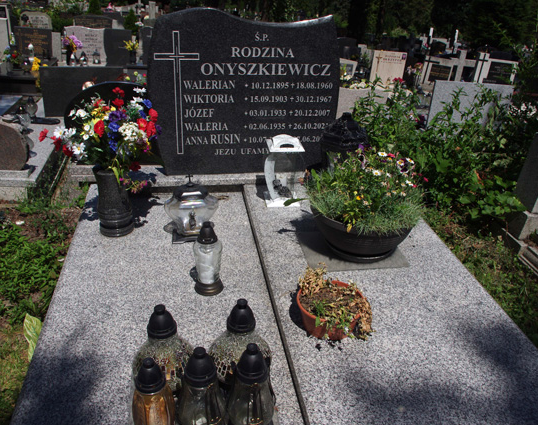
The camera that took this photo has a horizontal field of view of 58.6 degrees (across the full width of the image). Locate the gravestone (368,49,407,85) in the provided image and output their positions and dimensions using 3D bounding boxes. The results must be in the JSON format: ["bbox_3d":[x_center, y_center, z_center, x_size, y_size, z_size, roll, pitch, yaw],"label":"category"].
[{"bbox_3d":[1.853,-2.227,7.435,0.510,0.620,0.090,3,29,0],"label":"gravestone"}]

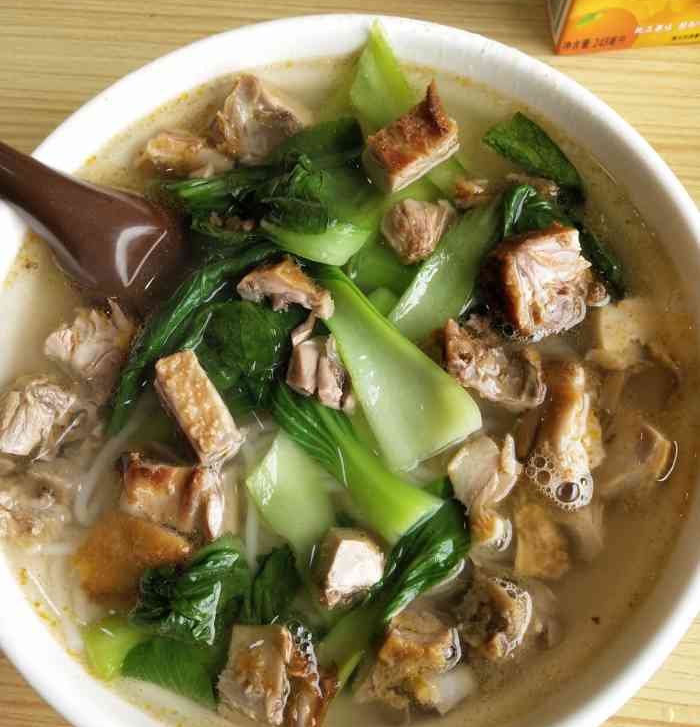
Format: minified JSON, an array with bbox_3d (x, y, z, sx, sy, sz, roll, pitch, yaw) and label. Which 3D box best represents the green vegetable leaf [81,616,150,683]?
[{"bbox_3d":[-0.062,0.076,0.215,0.016,0.011,0.014,-19,75,-3],"label":"green vegetable leaf"}]

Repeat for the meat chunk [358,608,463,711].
[{"bbox_3d":[0.016,0.075,0.208,0.023,0.020,0.025,12,73,5],"label":"meat chunk"}]

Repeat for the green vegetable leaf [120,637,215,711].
[{"bbox_3d":[-0.046,0.080,0.214,0.026,0.010,0.013,15,76,6],"label":"green vegetable leaf"}]

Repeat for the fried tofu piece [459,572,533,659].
[{"bbox_3d":[0.037,0.064,0.207,0.017,0.016,0.019,-8,76,0],"label":"fried tofu piece"}]

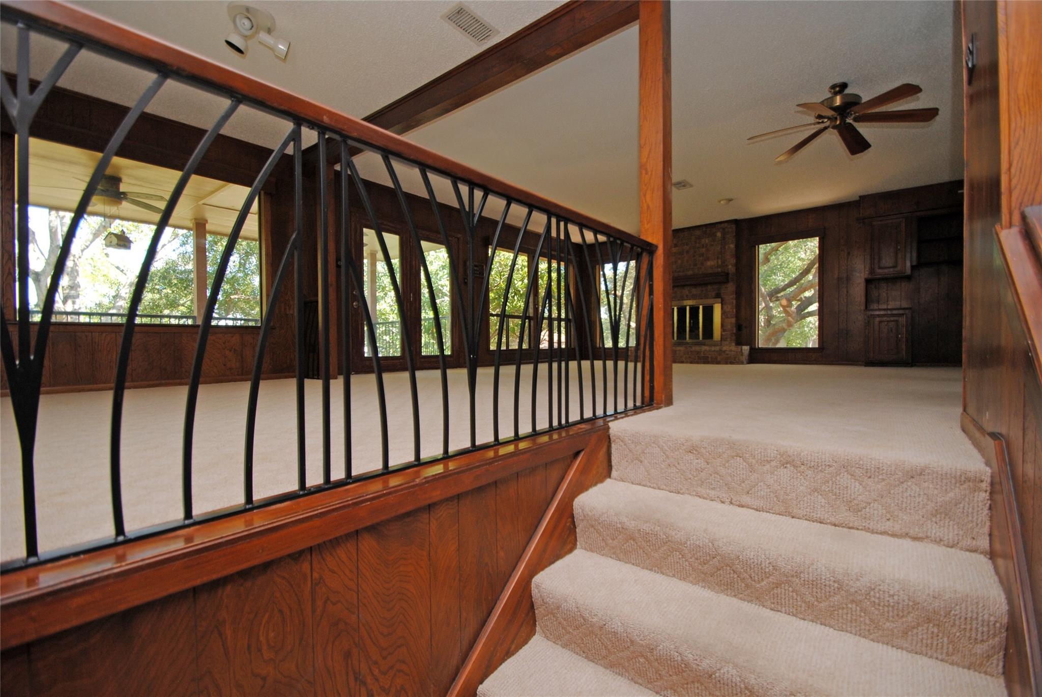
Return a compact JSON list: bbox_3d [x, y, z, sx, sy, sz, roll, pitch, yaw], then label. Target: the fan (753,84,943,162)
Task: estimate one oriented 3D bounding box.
[{"bbox_3d":[2.571,-1.976,3.546,1.290,0.370,1.290,0,1,39],"label":"fan"}]

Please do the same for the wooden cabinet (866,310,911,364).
[{"bbox_3d":[5.266,-0.150,6.253,0.490,0.816,0.350,0,1,39],"label":"wooden cabinet"}]

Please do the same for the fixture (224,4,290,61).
[{"bbox_3d":[-1.723,-2.051,2.842,0.370,0.140,0.370,0,1,39],"label":"fixture"}]

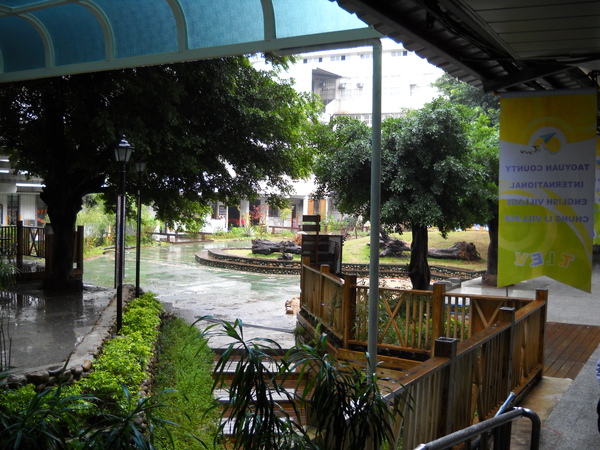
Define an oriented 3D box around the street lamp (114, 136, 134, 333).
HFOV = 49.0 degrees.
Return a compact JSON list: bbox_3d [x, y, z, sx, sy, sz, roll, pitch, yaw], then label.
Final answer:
[{"bbox_3d":[-2.290,0.126,8.500,0.250,2.560,0.250,1,1,-11],"label":"street lamp"}]

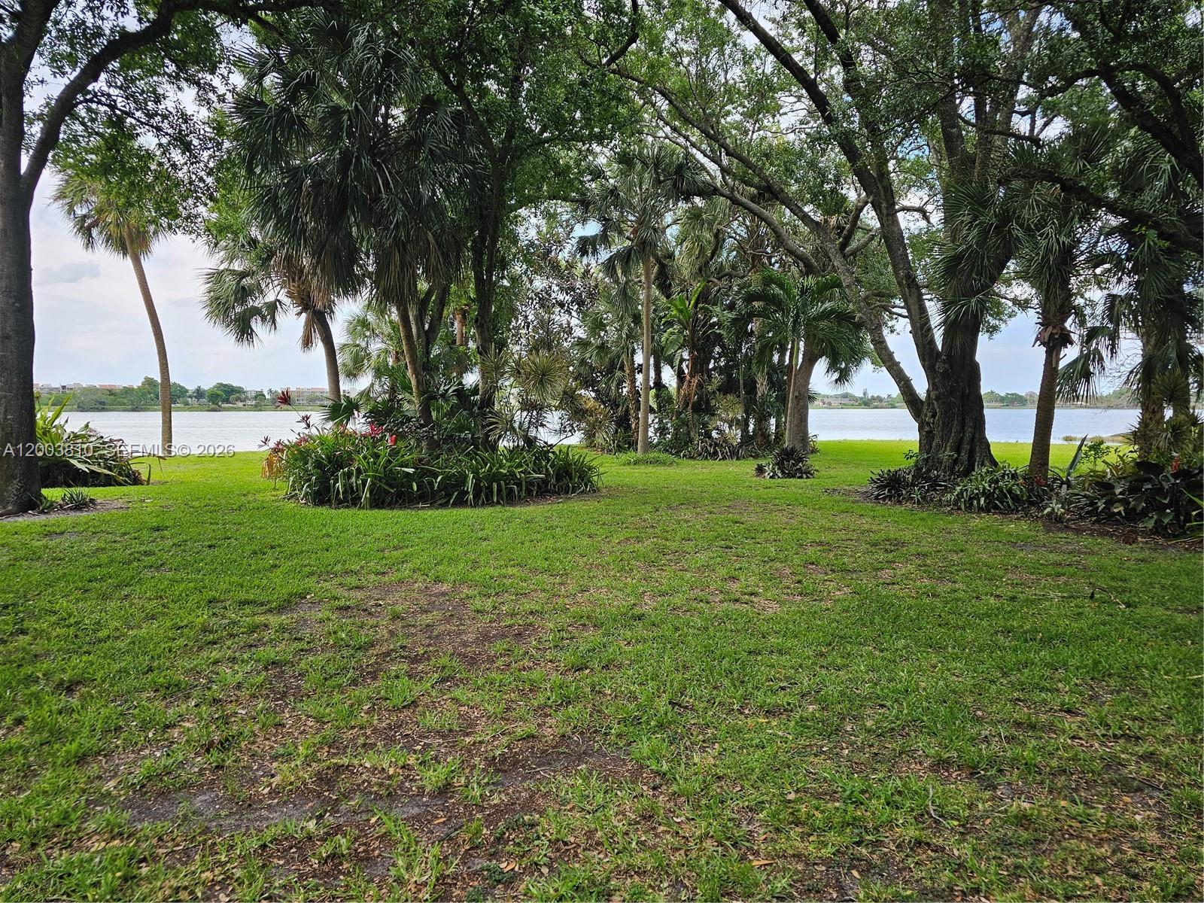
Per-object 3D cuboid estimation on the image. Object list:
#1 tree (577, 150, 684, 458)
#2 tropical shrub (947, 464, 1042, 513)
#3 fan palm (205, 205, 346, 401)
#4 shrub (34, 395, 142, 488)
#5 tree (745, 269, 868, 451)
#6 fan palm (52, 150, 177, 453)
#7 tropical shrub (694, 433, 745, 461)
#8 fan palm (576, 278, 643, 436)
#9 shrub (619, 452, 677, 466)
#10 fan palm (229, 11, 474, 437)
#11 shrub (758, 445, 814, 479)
[{"bbox_3d":[0.953,-4.381,23.500,3.370,9.320,3.300,0,3,0],"label":"tree"},{"bbox_3d":[6.143,0.561,12.500,1.480,0.700,1.200,0,3,0],"label":"tropical shrub"},{"bbox_3d":[-7.276,-2.576,18.500,3.920,6.340,3.800,0,3,0],"label":"fan palm"},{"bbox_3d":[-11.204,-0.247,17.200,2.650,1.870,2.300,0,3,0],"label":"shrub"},{"bbox_3d":[4.968,-1.993,19.700,2.960,4.970,3.000,0,3,0],"label":"tree"},{"bbox_3d":[-15.409,-4.666,25.300,3.960,9.780,3.700,0,3,0],"label":"fan palm"},{"bbox_3d":[3.514,-0.144,24.200,1.540,0.760,1.200,0,3,0],"label":"tropical shrub"},{"bbox_3d":[0.433,-2.774,26.300,2.570,5.790,2.600,0,3,0],"label":"fan palm"},{"bbox_3d":[1.245,0.191,22.300,1.630,0.330,1.400,0,3,0],"label":"shrub"},{"bbox_3d":[-4.879,-3.906,15.600,4.750,9.320,4.500,0,3,0],"label":"fan palm"},{"bbox_3d":[4.205,0.233,18.200,1.280,0.700,1.150,0,3,0],"label":"shrub"}]

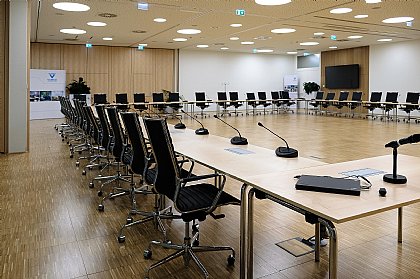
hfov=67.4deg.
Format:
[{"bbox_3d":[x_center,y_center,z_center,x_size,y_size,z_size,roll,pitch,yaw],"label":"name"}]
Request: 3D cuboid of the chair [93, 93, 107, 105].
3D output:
[{"bbox_3d":[-4.258,-1.210,12.245,0.600,1.090,0.630,-4,10,-25],"label":"chair"}]

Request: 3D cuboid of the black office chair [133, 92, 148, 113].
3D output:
[{"bbox_3d":[-2.902,-1.375,13.100,0.620,1.100,0.660,-5,9,-30],"label":"black office chair"}]

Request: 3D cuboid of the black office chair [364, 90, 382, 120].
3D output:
[{"bbox_3d":[6.945,-1.384,13.302,0.630,1.090,0.600,-5,11,-28],"label":"black office chair"}]

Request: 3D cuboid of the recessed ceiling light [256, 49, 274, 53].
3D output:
[{"bbox_3d":[3.077,-4.923,17.600,0.900,0.060,0.900,0,9,0],"label":"recessed ceiling light"}]

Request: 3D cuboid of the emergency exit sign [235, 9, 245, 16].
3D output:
[{"bbox_3d":[0.756,-3.094,7.700,0.260,0.150,0.040,-5,9,-30],"label":"emergency exit sign"}]

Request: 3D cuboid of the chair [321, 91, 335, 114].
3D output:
[{"bbox_3d":[5.713,-1.718,15.322,0.630,1.090,0.600,-5,11,-28],"label":"chair"}]

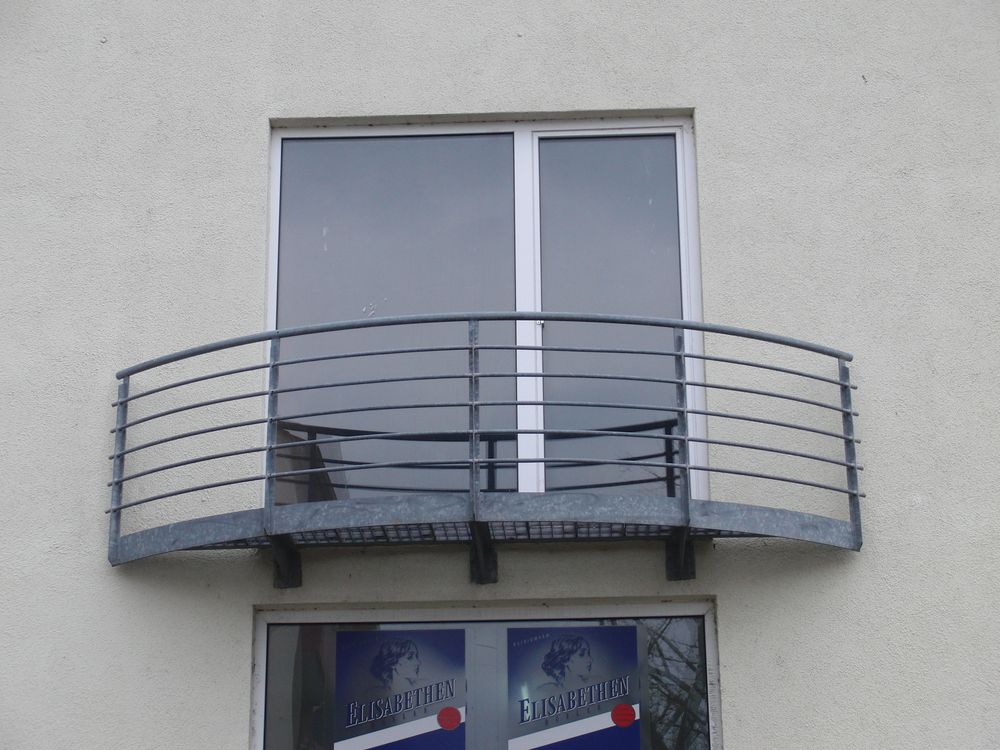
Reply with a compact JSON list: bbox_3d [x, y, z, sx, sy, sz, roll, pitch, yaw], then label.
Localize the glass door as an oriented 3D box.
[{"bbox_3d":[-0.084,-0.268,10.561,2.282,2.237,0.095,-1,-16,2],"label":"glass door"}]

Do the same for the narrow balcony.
[{"bbox_3d":[-0.109,0.311,9.767,3.822,1.011,0.891,-1,-16,2],"label":"narrow balcony"}]

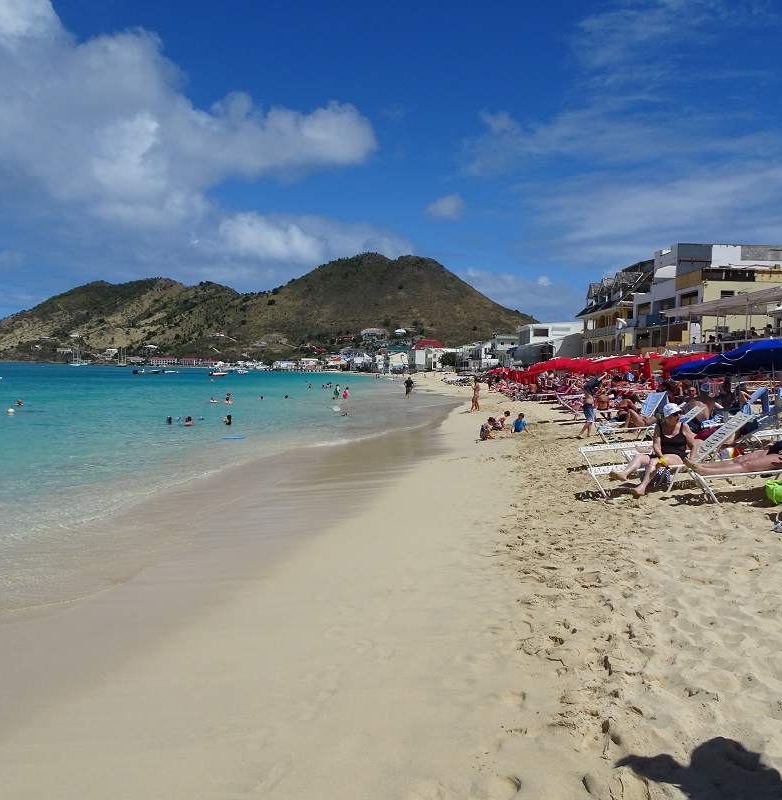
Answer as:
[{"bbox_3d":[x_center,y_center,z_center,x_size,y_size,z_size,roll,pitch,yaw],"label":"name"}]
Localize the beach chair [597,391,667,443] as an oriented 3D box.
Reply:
[{"bbox_3d":[5.300,0.390,16.300,1.600,1.000,0.720,1,3,12],"label":"beach chair"}]

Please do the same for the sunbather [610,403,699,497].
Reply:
[{"bbox_3d":[3.100,0.580,8.650,0.720,1.070,0.950,3,4,41],"label":"sunbather"}]

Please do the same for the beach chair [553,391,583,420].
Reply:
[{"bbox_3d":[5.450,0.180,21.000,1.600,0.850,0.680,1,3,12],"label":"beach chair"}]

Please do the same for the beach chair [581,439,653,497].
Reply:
[{"bbox_3d":[3.300,0.650,9.050,1.800,0.880,0.720,1,3,12],"label":"beach chair"}]

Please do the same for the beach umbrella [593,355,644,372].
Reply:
[{"bbox_3d":[8.300,-0.720,27.000,2.100,1.900,2.100,1,3,12],"label":"beach umbrella"}]

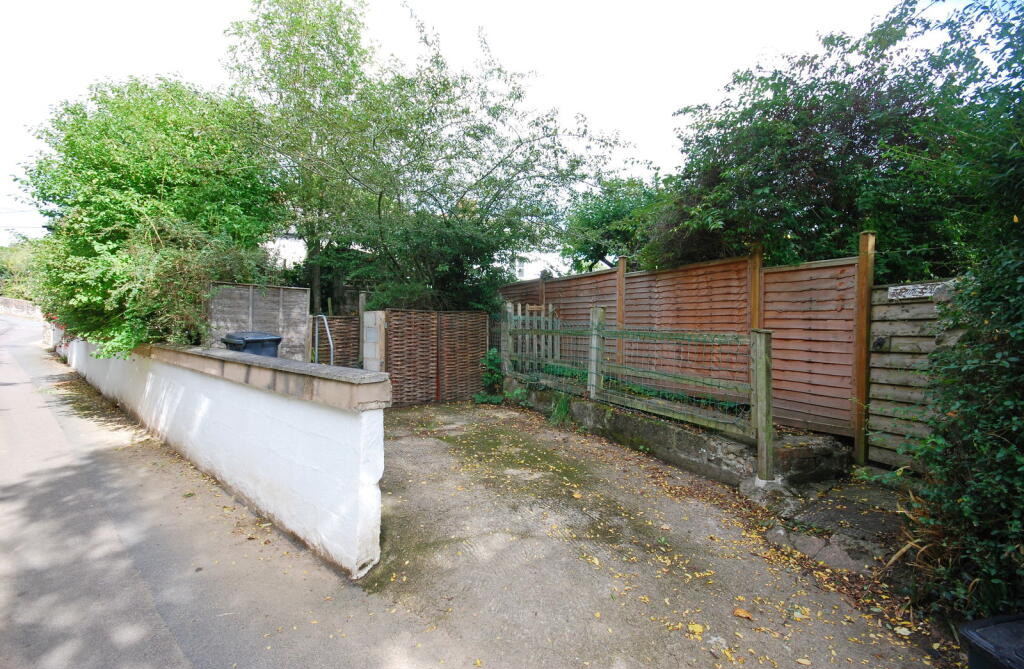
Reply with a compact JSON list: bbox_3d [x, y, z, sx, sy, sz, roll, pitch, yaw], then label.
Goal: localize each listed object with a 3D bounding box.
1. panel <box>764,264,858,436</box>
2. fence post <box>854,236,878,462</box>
[{"bbox_3d":[3.240,0.137,4.700,0.050,1.810,0.890,1,0,-37],"label":"panel"},{"bbox_3d":[3.550,0.135,4.290,0.105,2.330,0.105,1,0,-37],"label":"fence post"}]

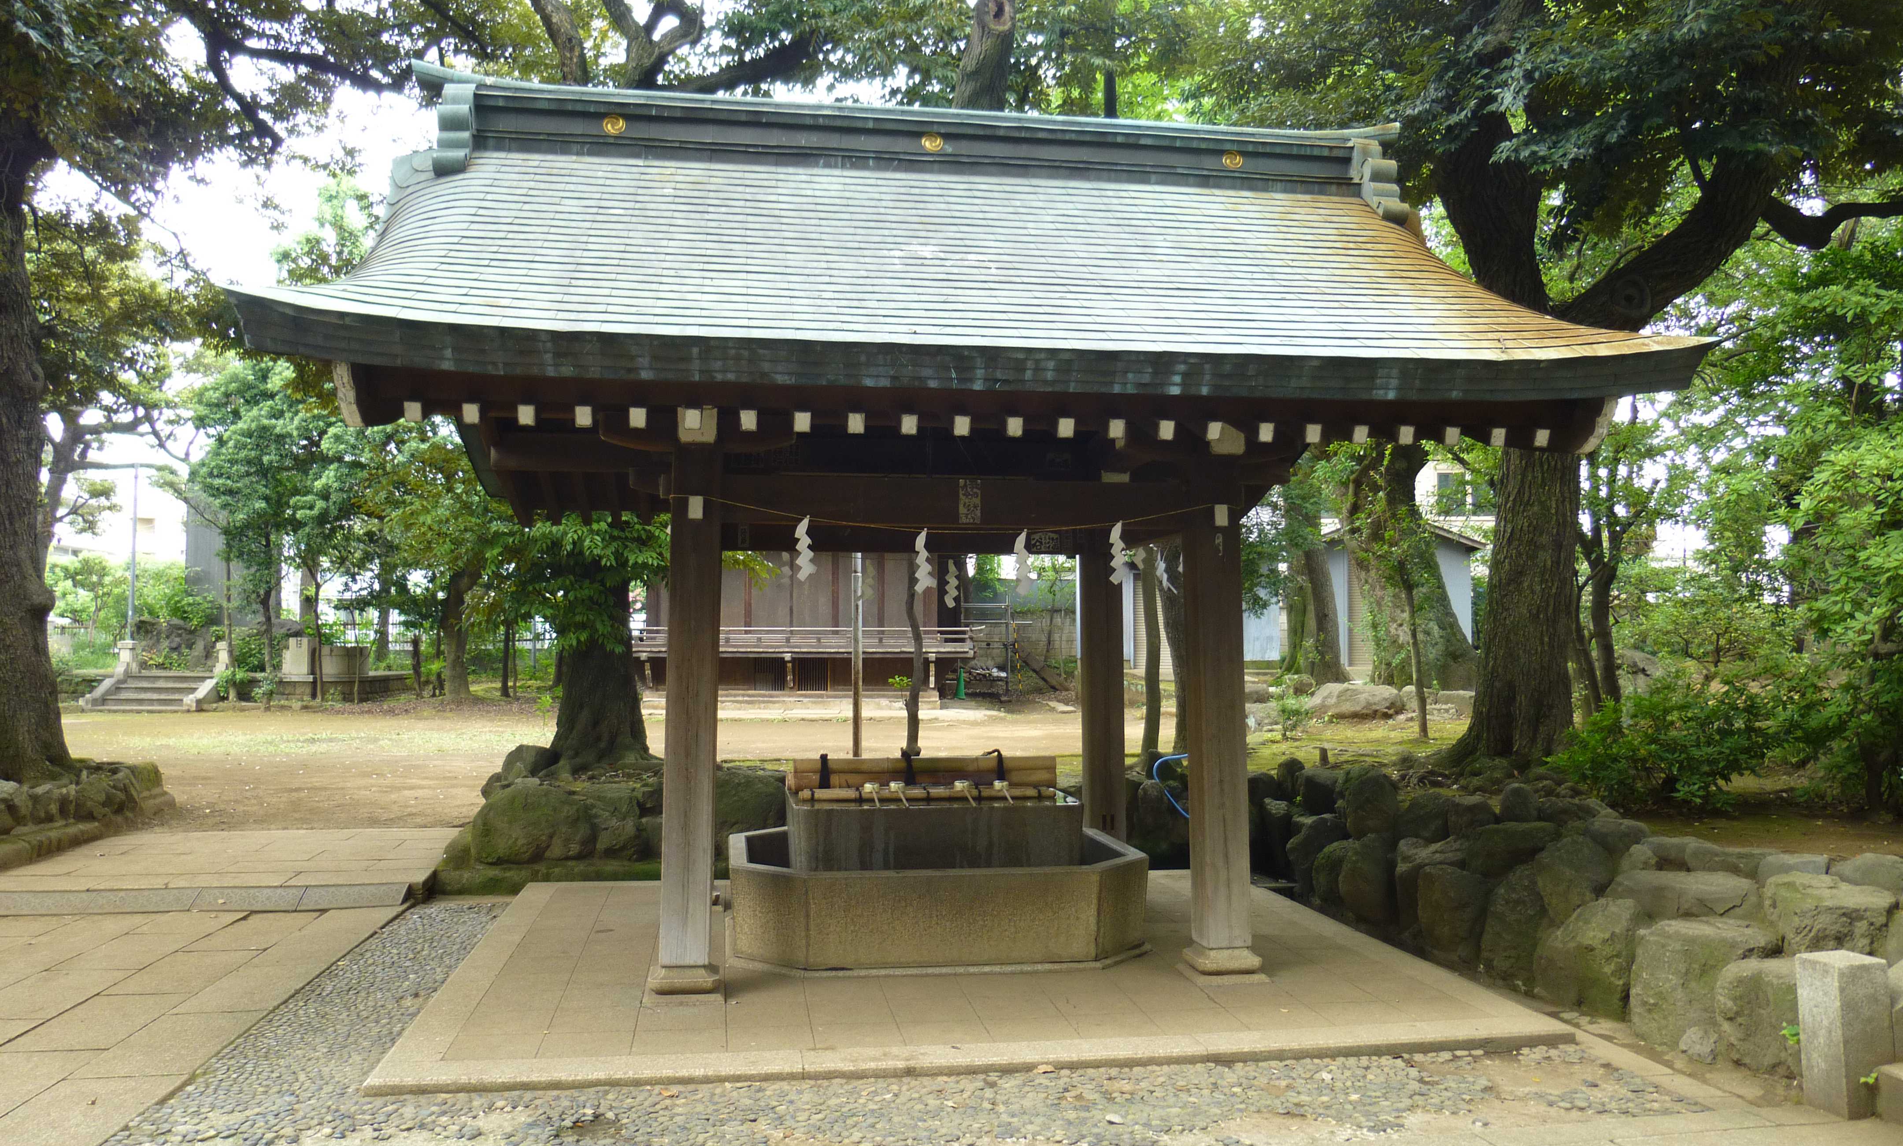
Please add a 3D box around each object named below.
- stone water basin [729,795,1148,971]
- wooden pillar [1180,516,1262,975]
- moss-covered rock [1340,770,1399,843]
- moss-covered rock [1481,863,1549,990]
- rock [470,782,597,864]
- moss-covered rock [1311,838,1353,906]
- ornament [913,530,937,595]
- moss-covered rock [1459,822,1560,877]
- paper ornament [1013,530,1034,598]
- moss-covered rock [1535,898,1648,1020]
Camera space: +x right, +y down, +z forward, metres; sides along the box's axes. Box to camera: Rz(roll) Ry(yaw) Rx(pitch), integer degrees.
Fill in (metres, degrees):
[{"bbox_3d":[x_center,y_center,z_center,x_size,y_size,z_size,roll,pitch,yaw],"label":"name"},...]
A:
[{"bbox_3d":[-0.109,1.378,6.506,1.850,0.650,1.420,1,-3,-9],"label":"stone water basin"},{"bbox_3d":[1.248,0.776,6.408,0.280,2.100,0.280,1,-3,-9],"label":"wooden pillar"},{"bbox_3d":[2.323,1.296,7.629,0.290,0.410,0.360,1,-3,-9],"label":"moss-covered rock"},{"bbox_3d":[2.831,1.659,6.625,0.380,0.540,0.460,1,-3,-9],"label":"moss-covered rock"},{"bbox_3d":[-2.684,1.588,8.834,0.720,0.480,0.550,1,-3,-9],"label":"rock"},{"bbox_3d":[2.170,1.679,7.700,0.290,0.380,0.340,1,-3,-9],"label":"moss-covered rock"},{"bbox_3d":[-0.118,-0.049,6.131,0.105,0.290,0.035,1,-3,-9],"label":"ornament"},{"bbox_3d":[2.942,1.388,7.155,0.370,0.270,0.500,1,-3,-9],"label":"moss-covered rock"},{"bbox_3d":[0.301,-0.037,5.729,0.100,0.275,0.050,1,-3,-9],"label":"paper ornament"},{"bbox_3d":[2.940,1.661,6.075,0.400,0.480,0.480,1,-3,-9],"label":"moss-covered rock"}]

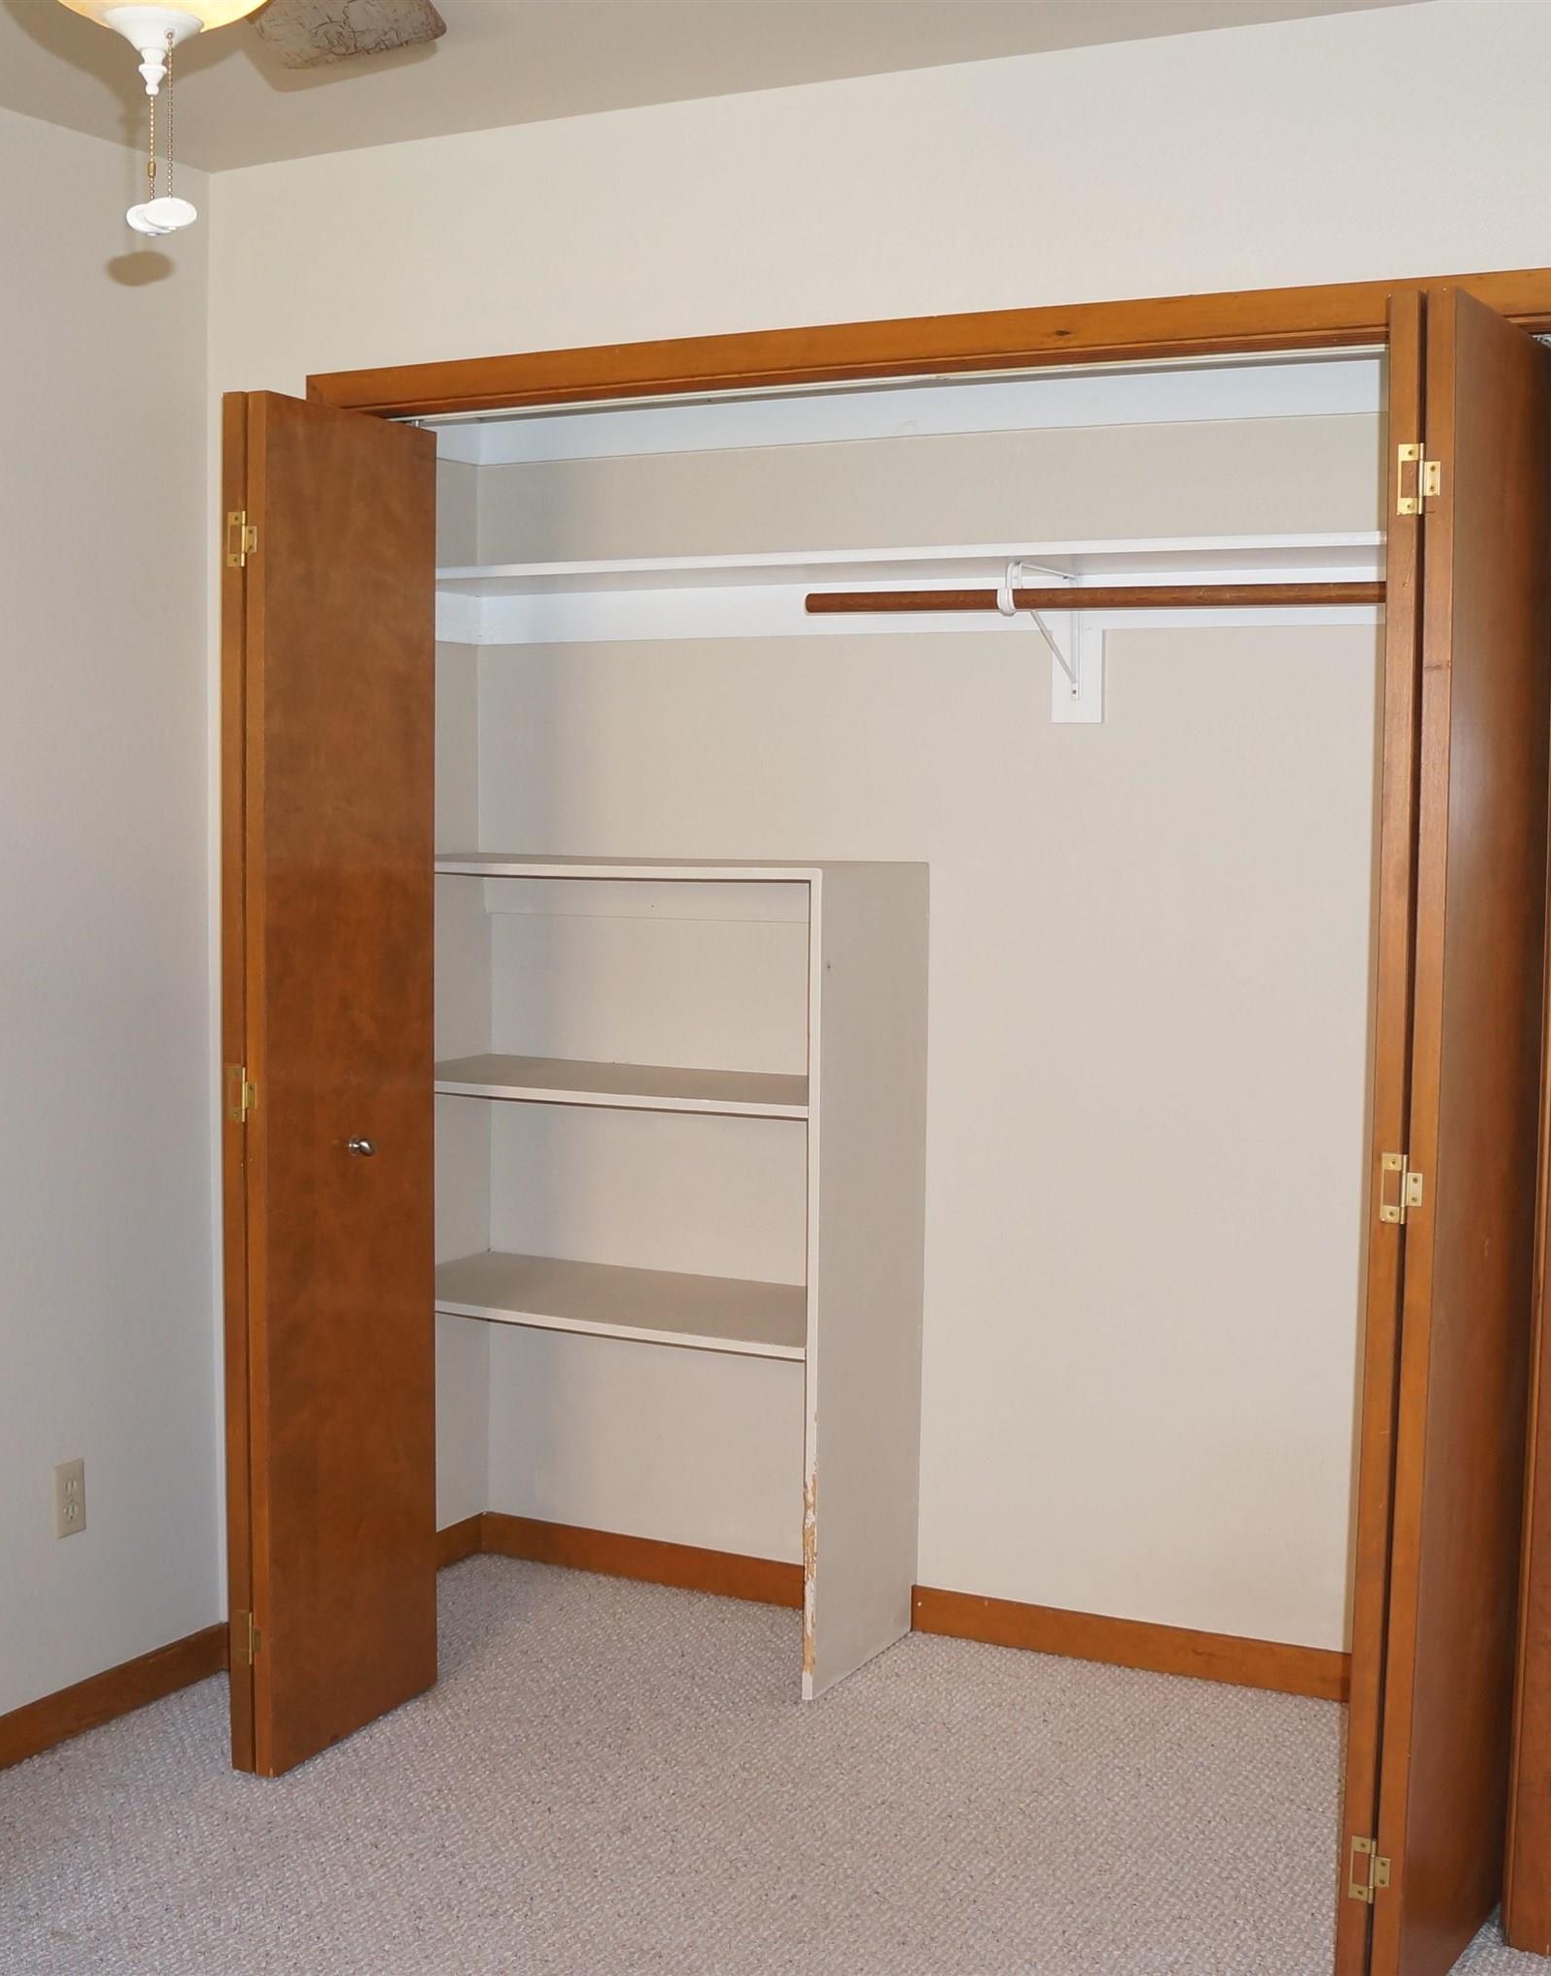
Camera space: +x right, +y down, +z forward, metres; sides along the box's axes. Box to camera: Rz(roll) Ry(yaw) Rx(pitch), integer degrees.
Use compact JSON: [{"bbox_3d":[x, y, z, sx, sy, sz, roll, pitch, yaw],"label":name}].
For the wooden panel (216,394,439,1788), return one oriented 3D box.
[{"bbox_3d":[-0.659,0.148,3.533,0.073,2.007,0.430,3,5,27],"label":"wooden panel"}]

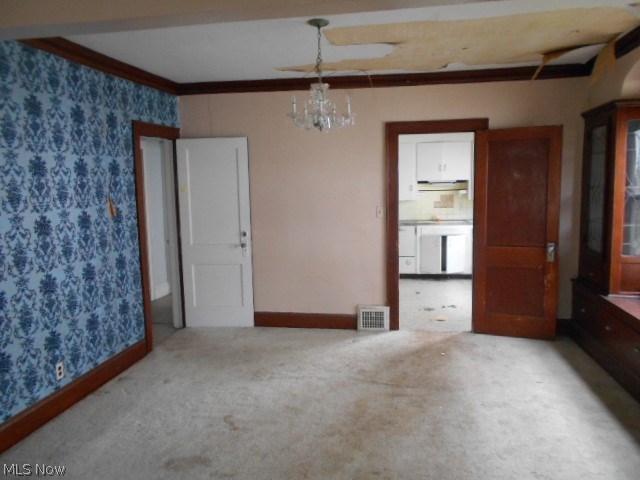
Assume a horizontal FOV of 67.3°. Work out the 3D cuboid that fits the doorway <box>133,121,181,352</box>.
[{"bbox_3d":[-1.581,-0.053,4.843,0.140,2.150,0.970,1,7,11],"label":"doorway"}]

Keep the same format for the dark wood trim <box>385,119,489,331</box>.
[{"bbox_3d":[1.169,-0.102,4.884,0.980,2.160,0.100,1,7,11],"label":"dark wood trim"}]

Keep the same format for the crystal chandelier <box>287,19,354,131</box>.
[{"bbox_3d":[0.002,-1.053,3.108,0.430,0.680,0.430,1,7,11],"label":"crystal chandelier"}]

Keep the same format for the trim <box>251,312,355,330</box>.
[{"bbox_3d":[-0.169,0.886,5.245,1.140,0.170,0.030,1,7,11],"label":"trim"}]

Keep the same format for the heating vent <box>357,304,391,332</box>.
[{"bbox_3d":[0.563,0.843,5.070,0.345,0.275,0.050,1,7,11],"label":"heating vent"}]

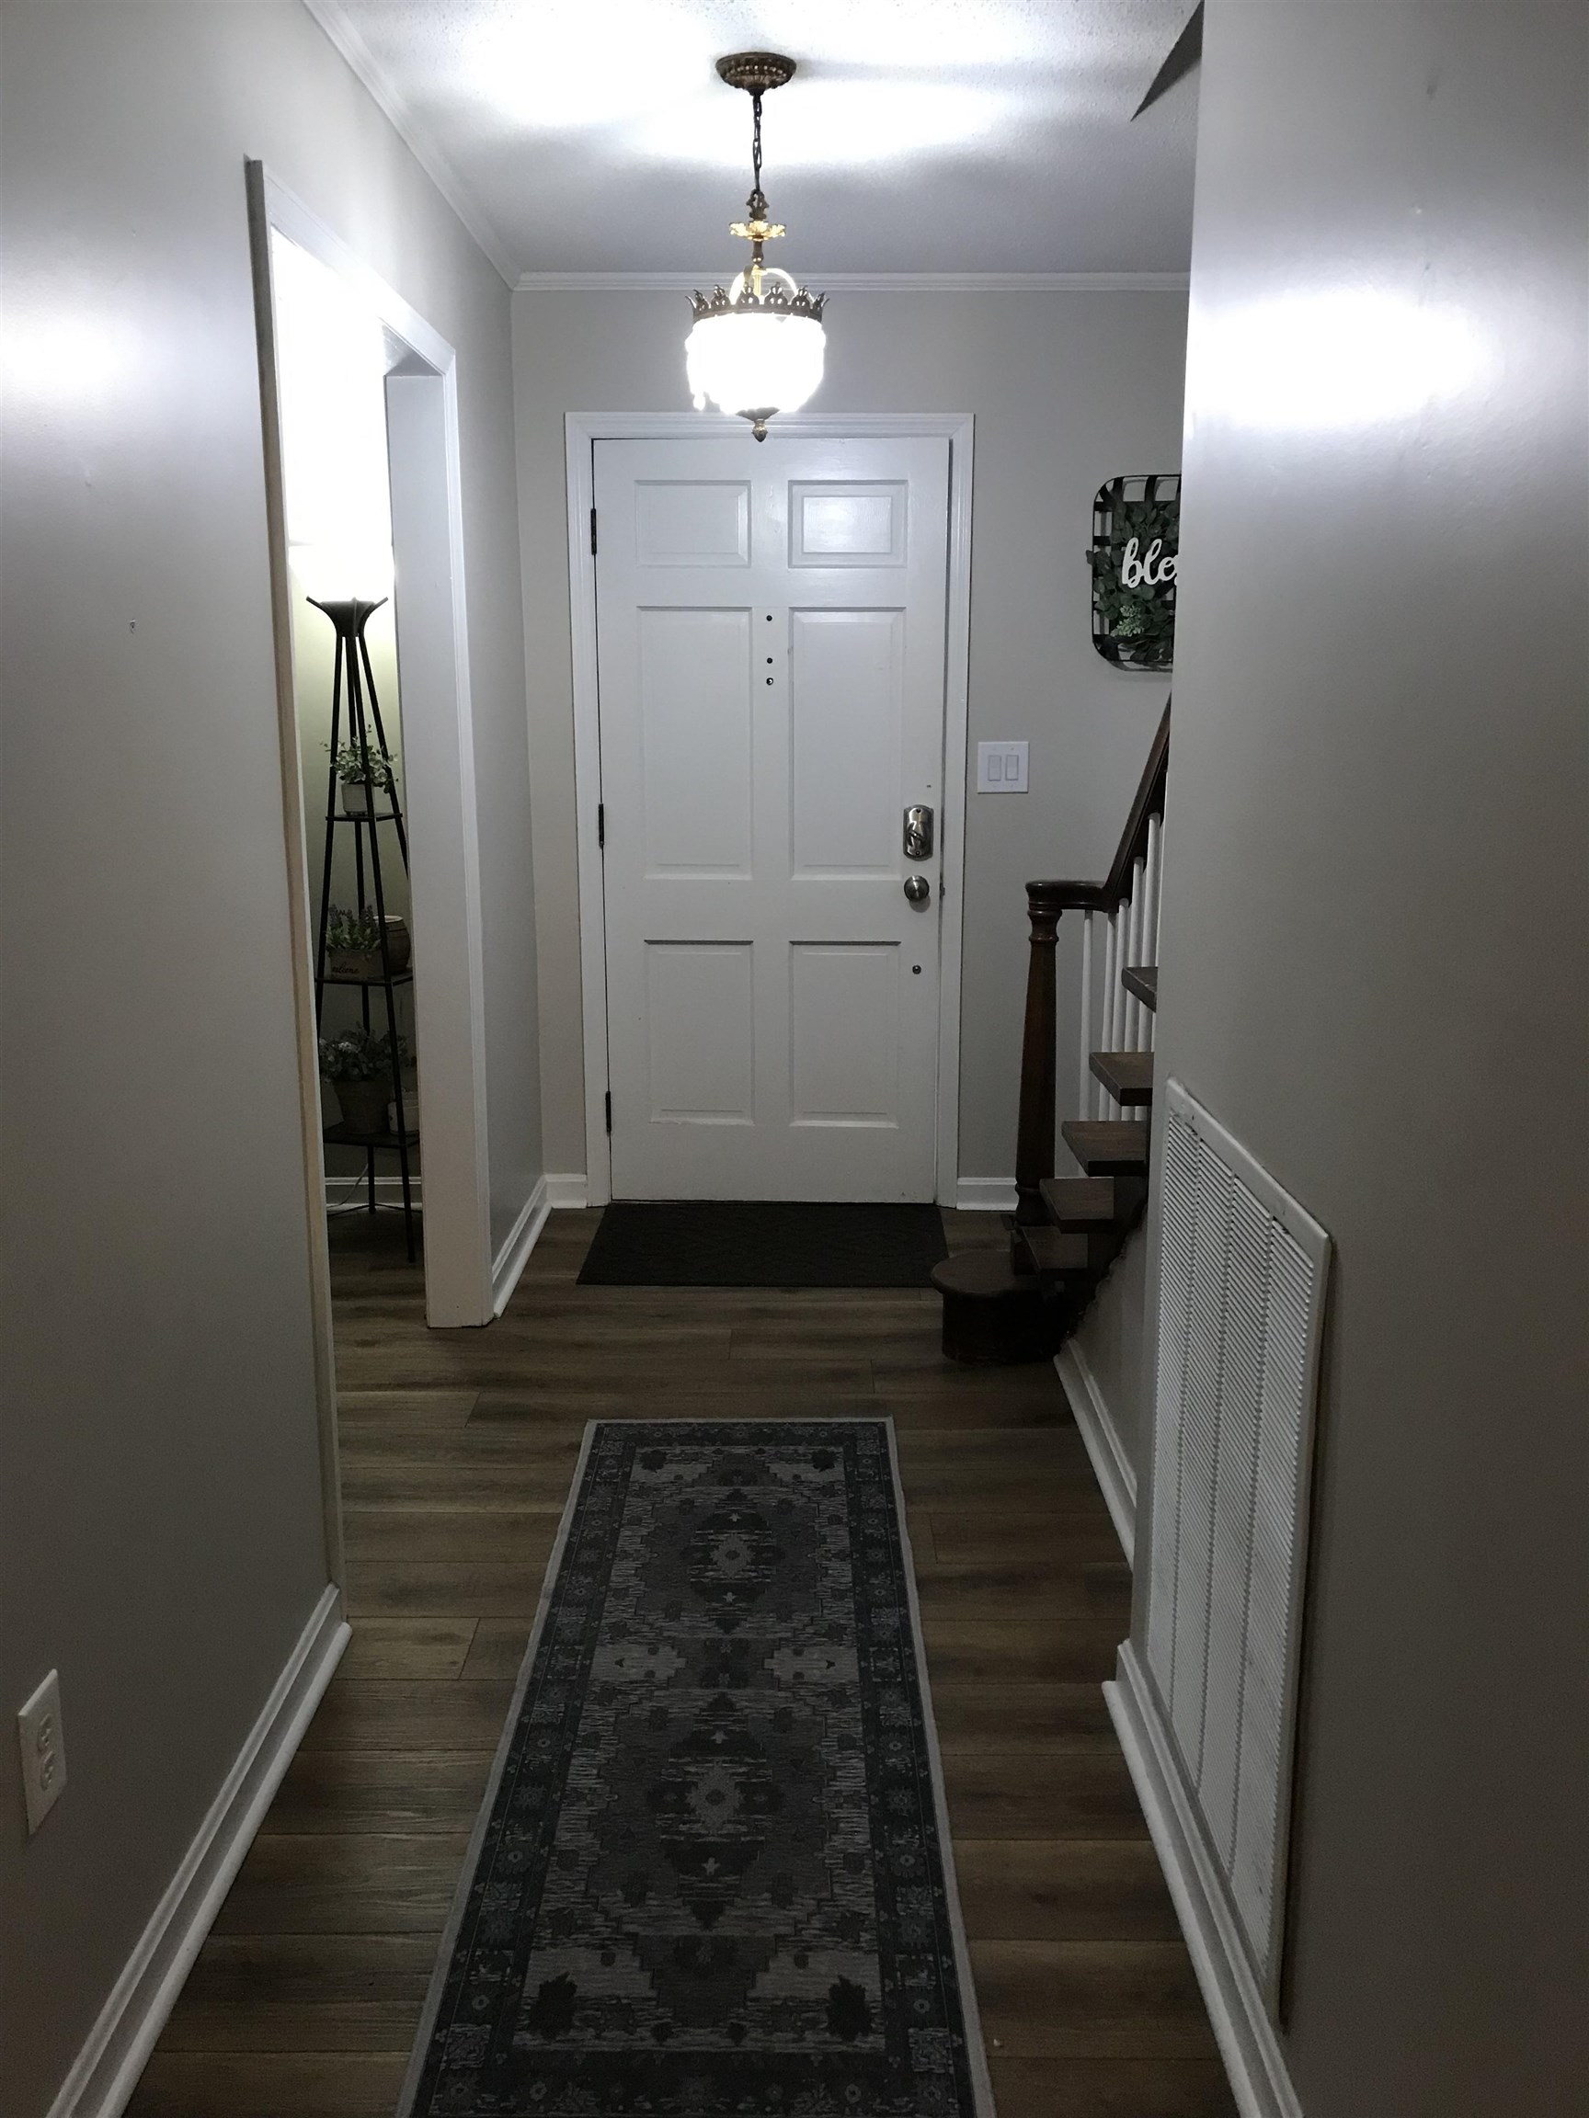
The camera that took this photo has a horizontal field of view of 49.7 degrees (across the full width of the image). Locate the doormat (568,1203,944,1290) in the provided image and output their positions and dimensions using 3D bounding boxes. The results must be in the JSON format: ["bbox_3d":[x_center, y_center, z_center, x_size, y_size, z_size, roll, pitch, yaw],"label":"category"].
[{"bbox_3d":[-0.063,0.480,4.469,0.920,0.011,0.665,0,12,0],"label":"doormat"}]

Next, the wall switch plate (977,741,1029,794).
[{"bbox_3d":[0.556,-0.775,4.552,0.136,0.132,0.010,0,12,0],"label":"wall switch plate"}]

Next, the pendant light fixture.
[{"bbox_3d":[-0.064,-1.367,2.920,0.242,0.597,0.242,0,12,0],"label":"pendant light fixture"}]

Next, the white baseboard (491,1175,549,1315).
[{"bbox_3d":[-0.694,0.460,4.369,0.028,0.092,0.865,0,12,0],"label":"white baseboard"}]

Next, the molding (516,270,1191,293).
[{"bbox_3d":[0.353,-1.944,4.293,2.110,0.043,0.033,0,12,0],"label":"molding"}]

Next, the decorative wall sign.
[{"bbox_3d":[1.006,-1.248,4.423,0.495,0.488,0.065,0,12,0],"label":"decorative wall sign"}]

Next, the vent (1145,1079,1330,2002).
[{"bbox_3d":[0.472,0.490,1.902,0.018,0.803,0.660,0,12,0],"label":"vent"}]

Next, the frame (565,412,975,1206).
[{"bbox_3d":[-0.061,-0.622,4.620,1.041,2.105,0.102,0,12,0],"label":"frame"}]

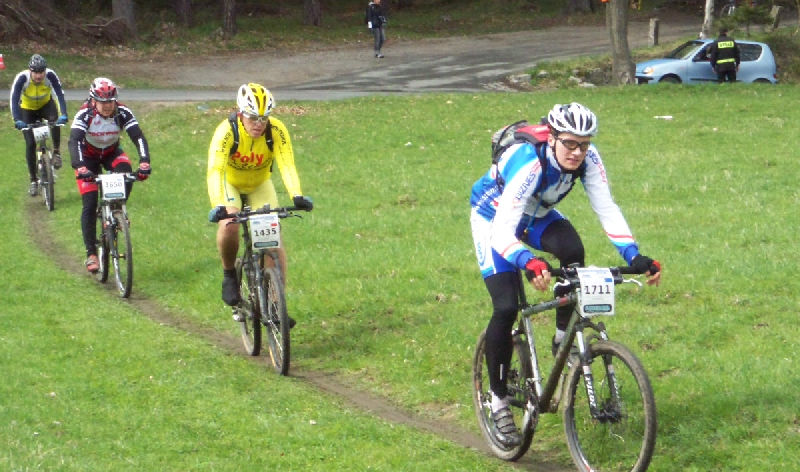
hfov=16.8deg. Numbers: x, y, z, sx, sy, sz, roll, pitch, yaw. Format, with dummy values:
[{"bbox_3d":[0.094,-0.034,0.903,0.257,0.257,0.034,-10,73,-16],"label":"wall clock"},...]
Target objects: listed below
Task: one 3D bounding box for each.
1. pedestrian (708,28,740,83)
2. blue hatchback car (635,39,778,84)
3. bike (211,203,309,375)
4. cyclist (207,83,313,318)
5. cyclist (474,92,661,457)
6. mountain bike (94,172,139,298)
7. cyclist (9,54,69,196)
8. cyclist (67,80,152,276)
[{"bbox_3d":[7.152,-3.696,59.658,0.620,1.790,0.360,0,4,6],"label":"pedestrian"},{"bbox_3d":[6.947,-3.773,61.541,3.320,1.440,1.510,1,3,-13],"label":"blue hatchback car"},{"bbox_3d":[-0.902,0.330,17.531,0.630,1.030,1.730,-7,4,-13],"label":"bike"},{"bbox_3d":[-0.916,-0.231,17.622,0.650,1.520,0.900,-1,4,-13],"label":"cyclist"},{"bbox_3d":[0.749,0.180,12.311,0.600,1.560,0.920,-2,4,-23],"label":"cyclist"},{"bbox_3d":[-2.295,-0.057,21.476,0.620,0.980,1.730,-5,4,-15],"label":"mountain bike"},{"bbox_3d":[-4.261,-1.303,31.875,0.620,1.650,0.900,-1,4,-12],"label":"cyclist"},{"bbox_3d":[-2.317,-0.490,21.565,0.620,1.540,0.900,-1,4,-15],"label":"cyclist"}]

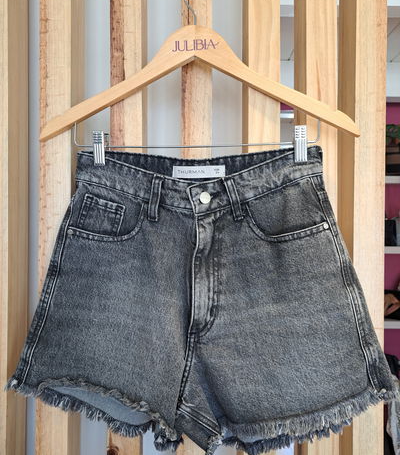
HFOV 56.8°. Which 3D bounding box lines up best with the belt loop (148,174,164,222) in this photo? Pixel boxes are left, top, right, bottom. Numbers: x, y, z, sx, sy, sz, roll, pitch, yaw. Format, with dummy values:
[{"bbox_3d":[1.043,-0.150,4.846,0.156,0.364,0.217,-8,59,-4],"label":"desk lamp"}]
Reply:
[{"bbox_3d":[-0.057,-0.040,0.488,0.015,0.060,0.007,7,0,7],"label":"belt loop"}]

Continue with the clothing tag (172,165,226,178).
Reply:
[{"bbox_3d":[0.000,-0.077,0.512,0.073,0.017,0.002,0,0,5],"label":"clothing tag"}]

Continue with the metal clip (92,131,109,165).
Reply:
[{"bbox_3d":[-0.139,-0.110,0.517,0.015,0.049,0.022,0,0,5],"label":"metal clip"}]

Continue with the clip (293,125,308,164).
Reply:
[{"bbox_3d":[0.135,-0.111,0.493,0.015,0.049,0.022,0,0,5],"label":"clip"}]

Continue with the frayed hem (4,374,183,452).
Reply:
[{"bbox_3d":[-0.147,0.255,0.510,0.243,0.108,0.050,0,0,5],"label":"frayed hem"}]

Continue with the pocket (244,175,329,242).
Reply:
[{"bbox_3d":[0.114,-0.025,0.487,0.109,0.086,0.018,0,0,-3],"label":"pocket"}]

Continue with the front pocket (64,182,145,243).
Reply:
[{"bbox_3d":[-0.127,-0.022,0.502,0.106,0.080,0.018,0,0,11],"label":"front pocket"}]

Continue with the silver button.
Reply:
[{"bbox_3d":[0.006,-0.038,0.481,0.015,0.015,0.006,0,0,3],"label":"silver button"}]

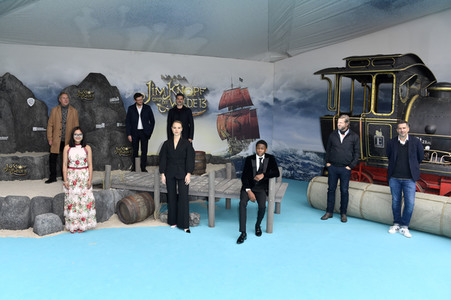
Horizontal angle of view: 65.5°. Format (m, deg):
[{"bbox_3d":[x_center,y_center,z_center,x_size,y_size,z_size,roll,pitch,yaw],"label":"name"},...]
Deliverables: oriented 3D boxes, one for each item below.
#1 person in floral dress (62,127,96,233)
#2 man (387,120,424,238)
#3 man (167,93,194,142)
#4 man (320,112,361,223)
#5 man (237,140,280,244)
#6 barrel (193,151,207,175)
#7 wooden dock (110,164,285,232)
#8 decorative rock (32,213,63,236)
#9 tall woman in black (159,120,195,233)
[{"bbox_3d":[-2.310,0.476,5.584,0.520,1.660,0.360,-2,8,-17],"label":"person in floral dress"},{"bbox_3d":[2.750,0.440,5.438,0.550,1.770,0.400,3,8,24],"label":"man"},{"bbox_3d":[-1.000,-0.393,7.868,0.580,1.770,0.340,-1,8,-6],"label":"man"},{"bbox_3d":[2.000,0.316,6.168,0.600,1.820,0.400,4,9,28],"label":"man"},{"bbox_3d":[0.520,0.618,5.432,0.600,1.420,0.750,2,8,14],"label":"man"},{"bbox_3d":[-0.630,0.240,7.853,0.410,0.520,0.410,0,8,0],"label":"barrel"},{"bbox_3d":[-0.512,0.743,6.407,3.200,0.910,1.130,2,8,16],"label":"wooden dock"},{"bbox_3d":[-2.830,1.160,5.566,0.450,0.310,0.360,-3,8,-20],"label":"decorative rock"},{"bbox_3d":[-0.760,0.427,5.608,0.560,1.750,0.400,-1,8,-5],"label":"tall woman in black"}]

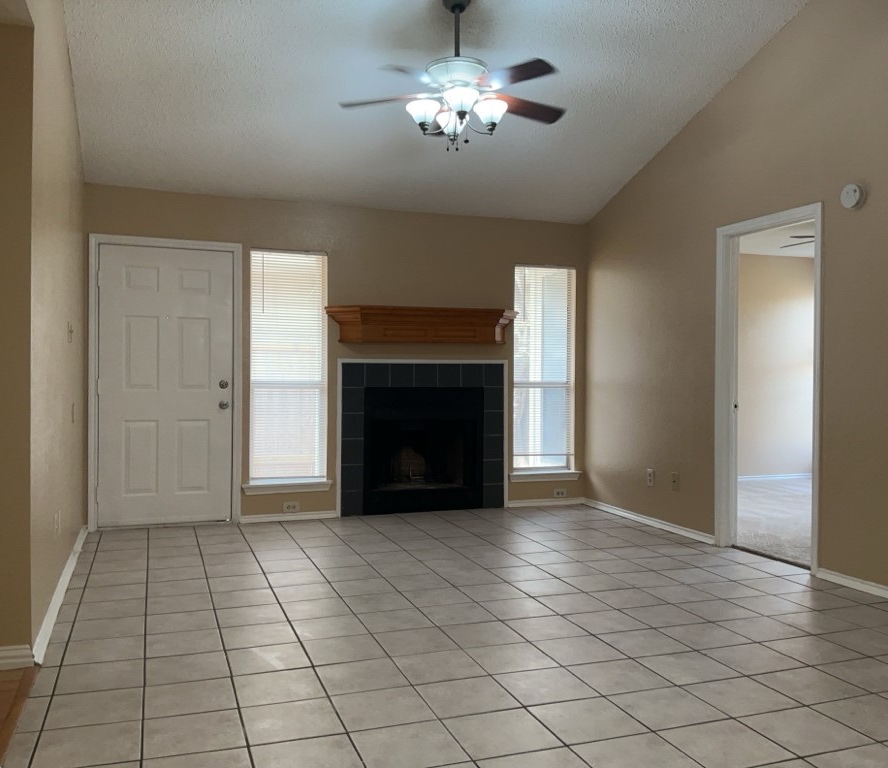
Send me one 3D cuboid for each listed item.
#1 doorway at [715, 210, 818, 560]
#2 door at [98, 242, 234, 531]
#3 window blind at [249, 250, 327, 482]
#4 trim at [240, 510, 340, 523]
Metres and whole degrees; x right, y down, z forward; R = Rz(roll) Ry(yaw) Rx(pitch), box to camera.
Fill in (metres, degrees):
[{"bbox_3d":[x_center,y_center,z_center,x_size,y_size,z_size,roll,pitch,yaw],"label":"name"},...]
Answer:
[{"bbox_3d":[2.039,0.028,4.989,0.135,2.133,0.884,0,1,-20],"label":"doorway"},{"bbox_3d":[-2.013,0.017,5.811,0.922,2.004,0.047,0,1,-20],"label":"door"},{"bbox_3d":[-1.188,-0.126,6.111,0.586,1.748,0.045,0,1,-20],"label":"window blind"},{"bbox_3d":[-1.175,1.016,6.103,0.737,0.053,0.020,0,1,-20],"label":"trim"}]

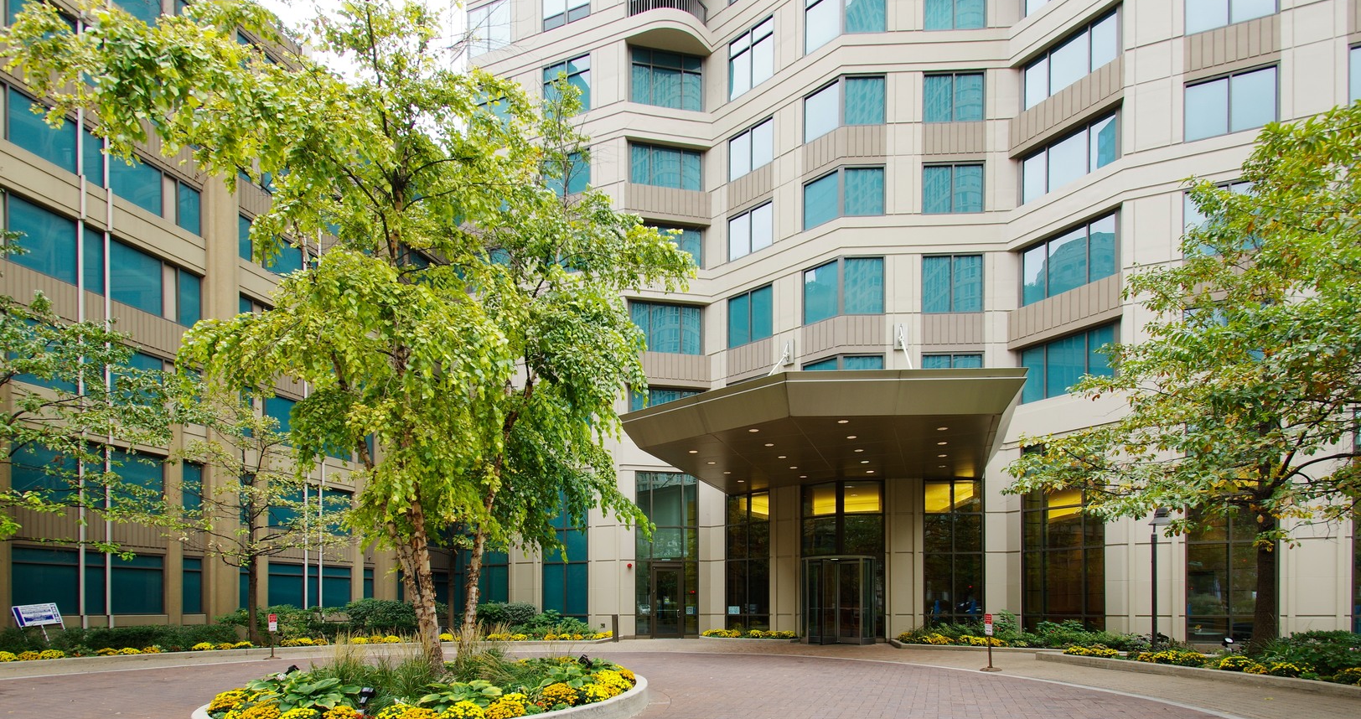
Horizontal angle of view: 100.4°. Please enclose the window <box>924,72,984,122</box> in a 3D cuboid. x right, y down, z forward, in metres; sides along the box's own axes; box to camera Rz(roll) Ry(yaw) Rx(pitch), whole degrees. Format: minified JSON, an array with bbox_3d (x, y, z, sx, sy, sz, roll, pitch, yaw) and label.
[{"bbox_3d":[8.598,-8.238,17.822,1.876,1.552,0.150,0,0,2],"label":"window"}]

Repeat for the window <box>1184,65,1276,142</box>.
[{"bbox_3d":[13.794,-6.434,14.171,1.893,1.629,0.200,-1,-2,19],"label":"window"}]

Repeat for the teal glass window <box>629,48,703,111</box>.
[{"bbox_3d":[-0.514,-10.667,21.630,2.781,2.137,0.200,1,-4,-9],"label":"teal glass window"}]

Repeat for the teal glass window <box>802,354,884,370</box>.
[{"bbox_3d":[5.157,0.938,18.093,2.537,1.957,0.548,-1,-4,19],"label":"teal glass window"}]

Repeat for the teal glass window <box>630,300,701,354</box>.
[{"bbox_3d":[-0.507,-1.129,20.787,2.655,1.791,0.150,0,0,-9],"label":"teal glass window"}]

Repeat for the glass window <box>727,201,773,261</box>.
[{"bbox_3d":[2.482,-4.567,20.212,1.814,1.605,0.200,-3,-5,36],"label":"glass window"}]

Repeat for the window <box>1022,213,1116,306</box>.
[{"bbox_3d":[10.893,-2.728,15.983,0.220,1.832,2.291,2,-3,-42],"label":"window"}]

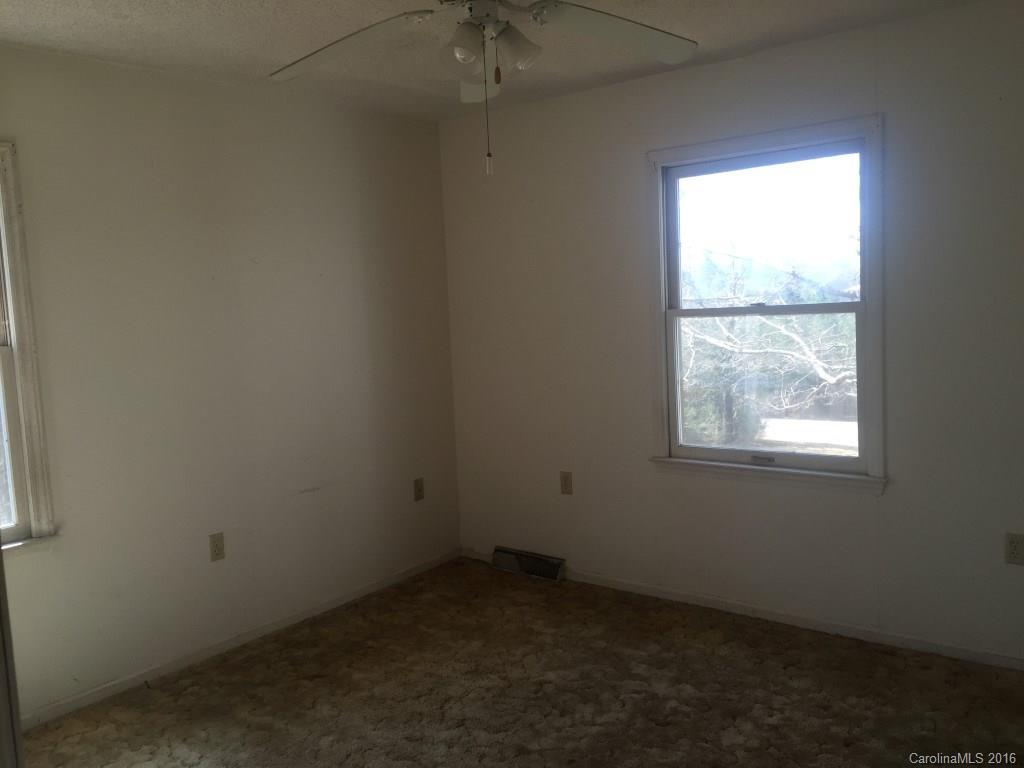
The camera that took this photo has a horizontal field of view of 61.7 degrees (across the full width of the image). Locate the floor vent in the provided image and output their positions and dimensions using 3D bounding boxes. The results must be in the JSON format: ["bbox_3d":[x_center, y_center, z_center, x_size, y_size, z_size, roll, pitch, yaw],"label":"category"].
[{"bbox_3d":[0.079,0.950,4.530,0.459,0.107,0.050,2,7,39],"label":"floor vent"}]

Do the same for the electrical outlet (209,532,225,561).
[{"bbox_3d":[-1.247,0.692,3.638,0.010,0.115,0.069,2,7,39],"label":"electrical outlet"}]

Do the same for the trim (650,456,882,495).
[{"bbox_3d":[1.068,0.389,3.677,1.035,0.065,0.074,2,7,39],"label":"trim"}]

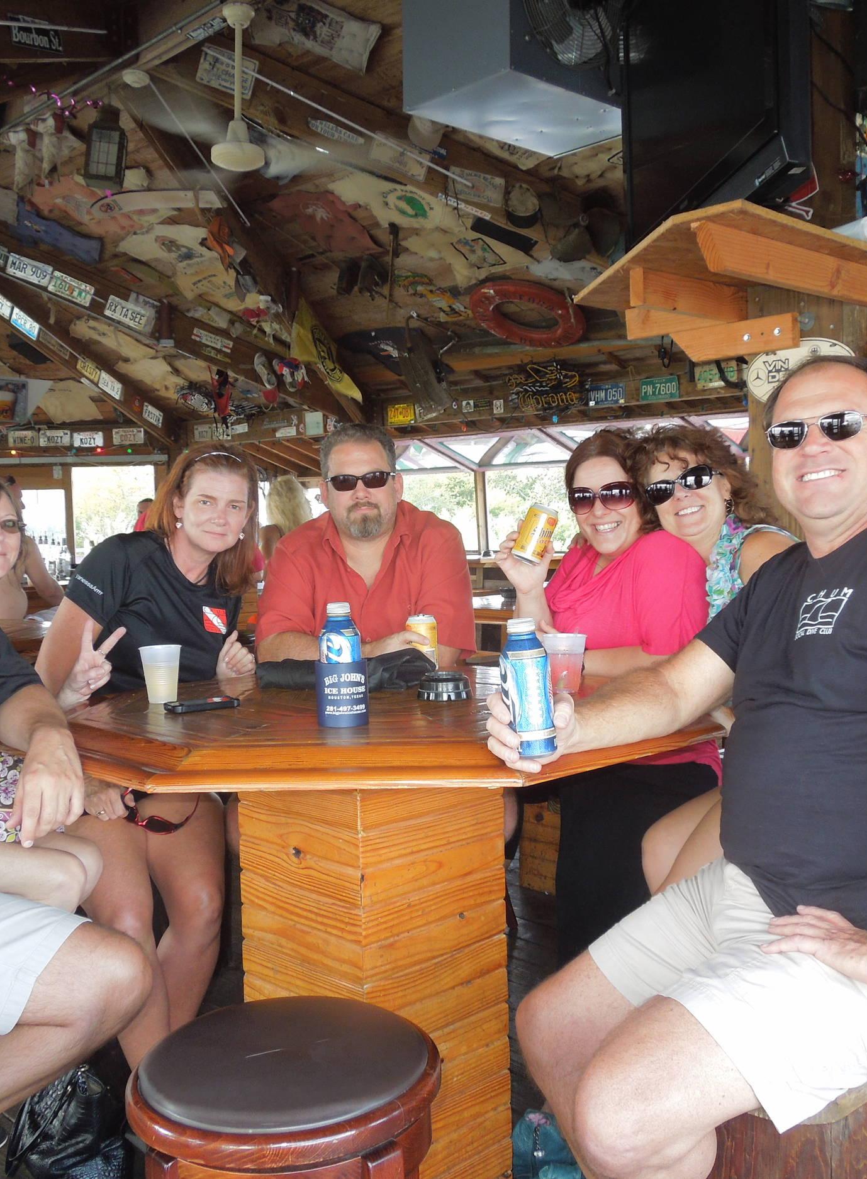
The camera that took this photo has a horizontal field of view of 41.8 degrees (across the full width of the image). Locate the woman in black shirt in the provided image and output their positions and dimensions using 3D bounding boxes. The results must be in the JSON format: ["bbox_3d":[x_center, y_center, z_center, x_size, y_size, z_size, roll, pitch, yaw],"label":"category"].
[{"bbox_3d":[-0.544,0.382,2.195,0.500,1.340,0.720,-3,4,-27],"label":"woman in black shirt"}]

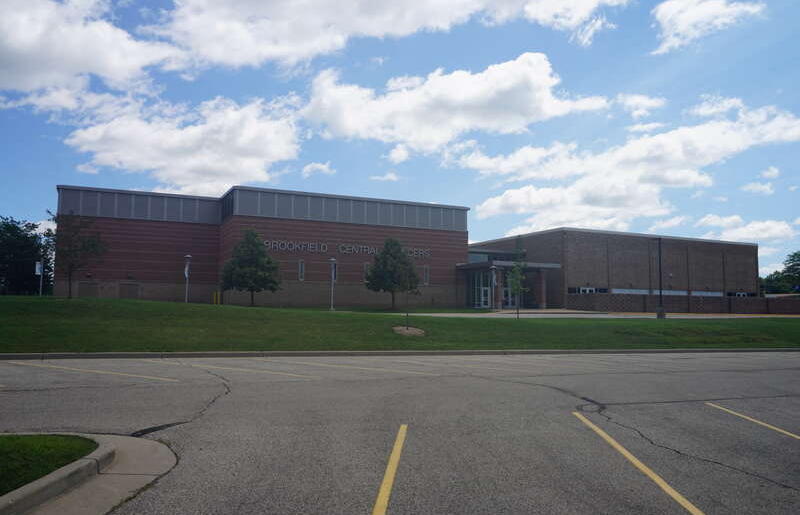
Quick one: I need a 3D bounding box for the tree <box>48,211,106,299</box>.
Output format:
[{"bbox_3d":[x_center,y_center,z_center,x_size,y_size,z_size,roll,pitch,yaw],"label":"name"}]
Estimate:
[{"bbox_3d":[-19.699,-0.122,38.000,3.400,5.350,3.300,2,-4,-27],"label":"tree"}]

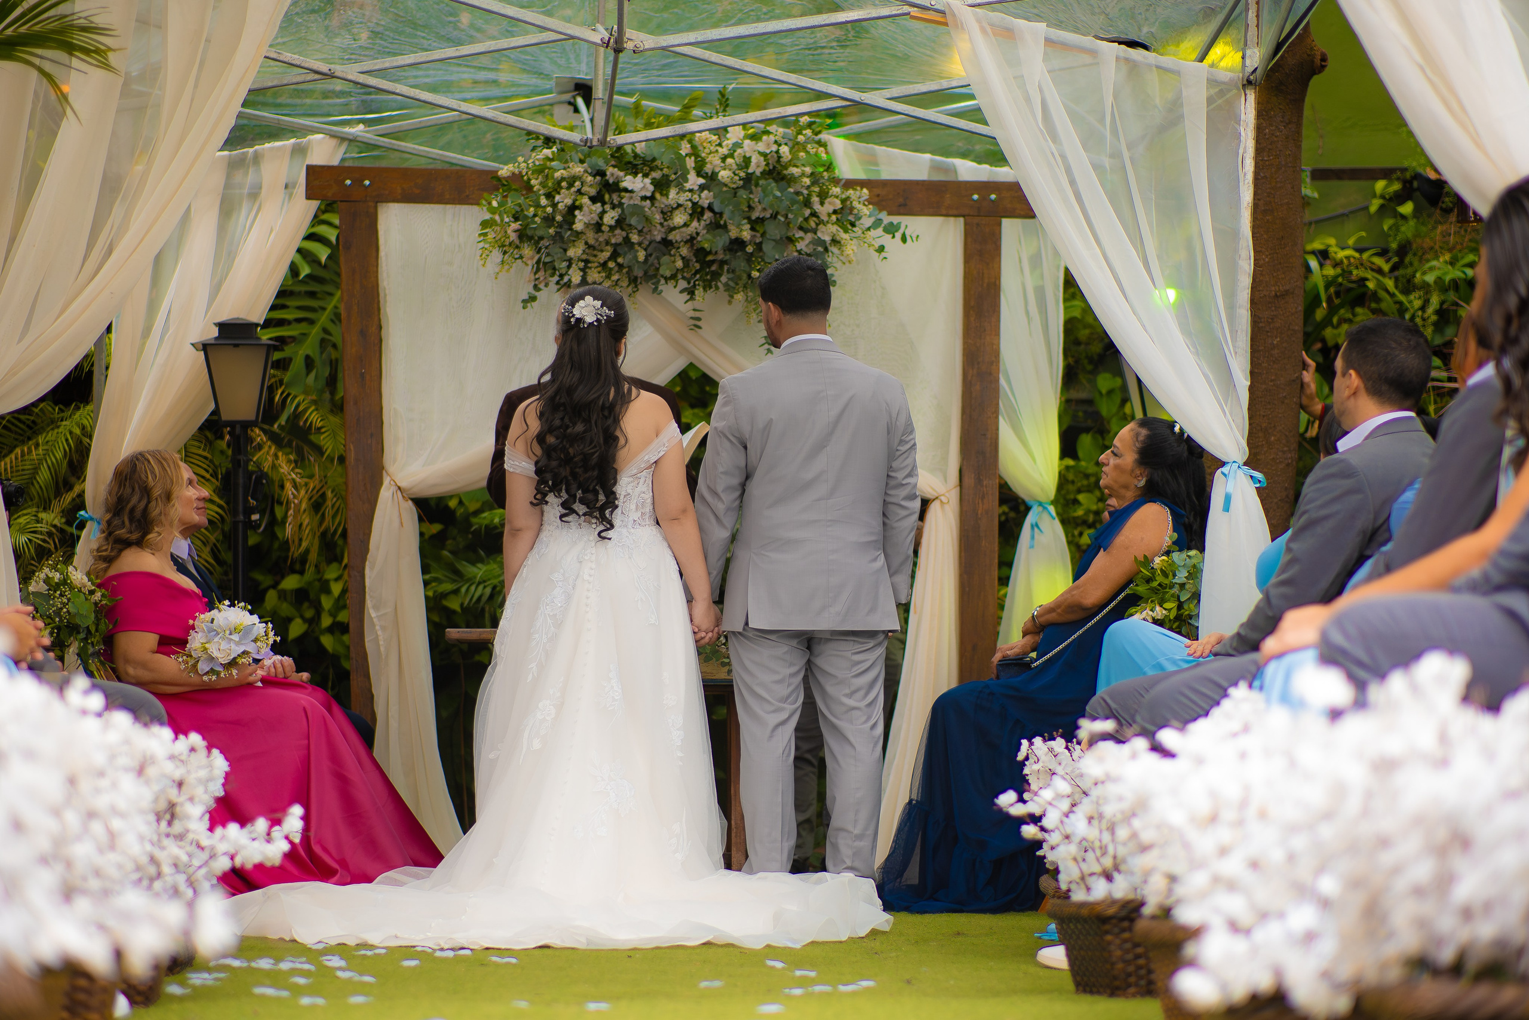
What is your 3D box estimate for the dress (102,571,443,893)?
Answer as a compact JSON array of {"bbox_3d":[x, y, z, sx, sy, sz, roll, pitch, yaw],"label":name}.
[{"bbox_3d":[-1.350,0.600,9.750,0.900,0.880,0.600,0,-1,-9],"label":"dress"}]

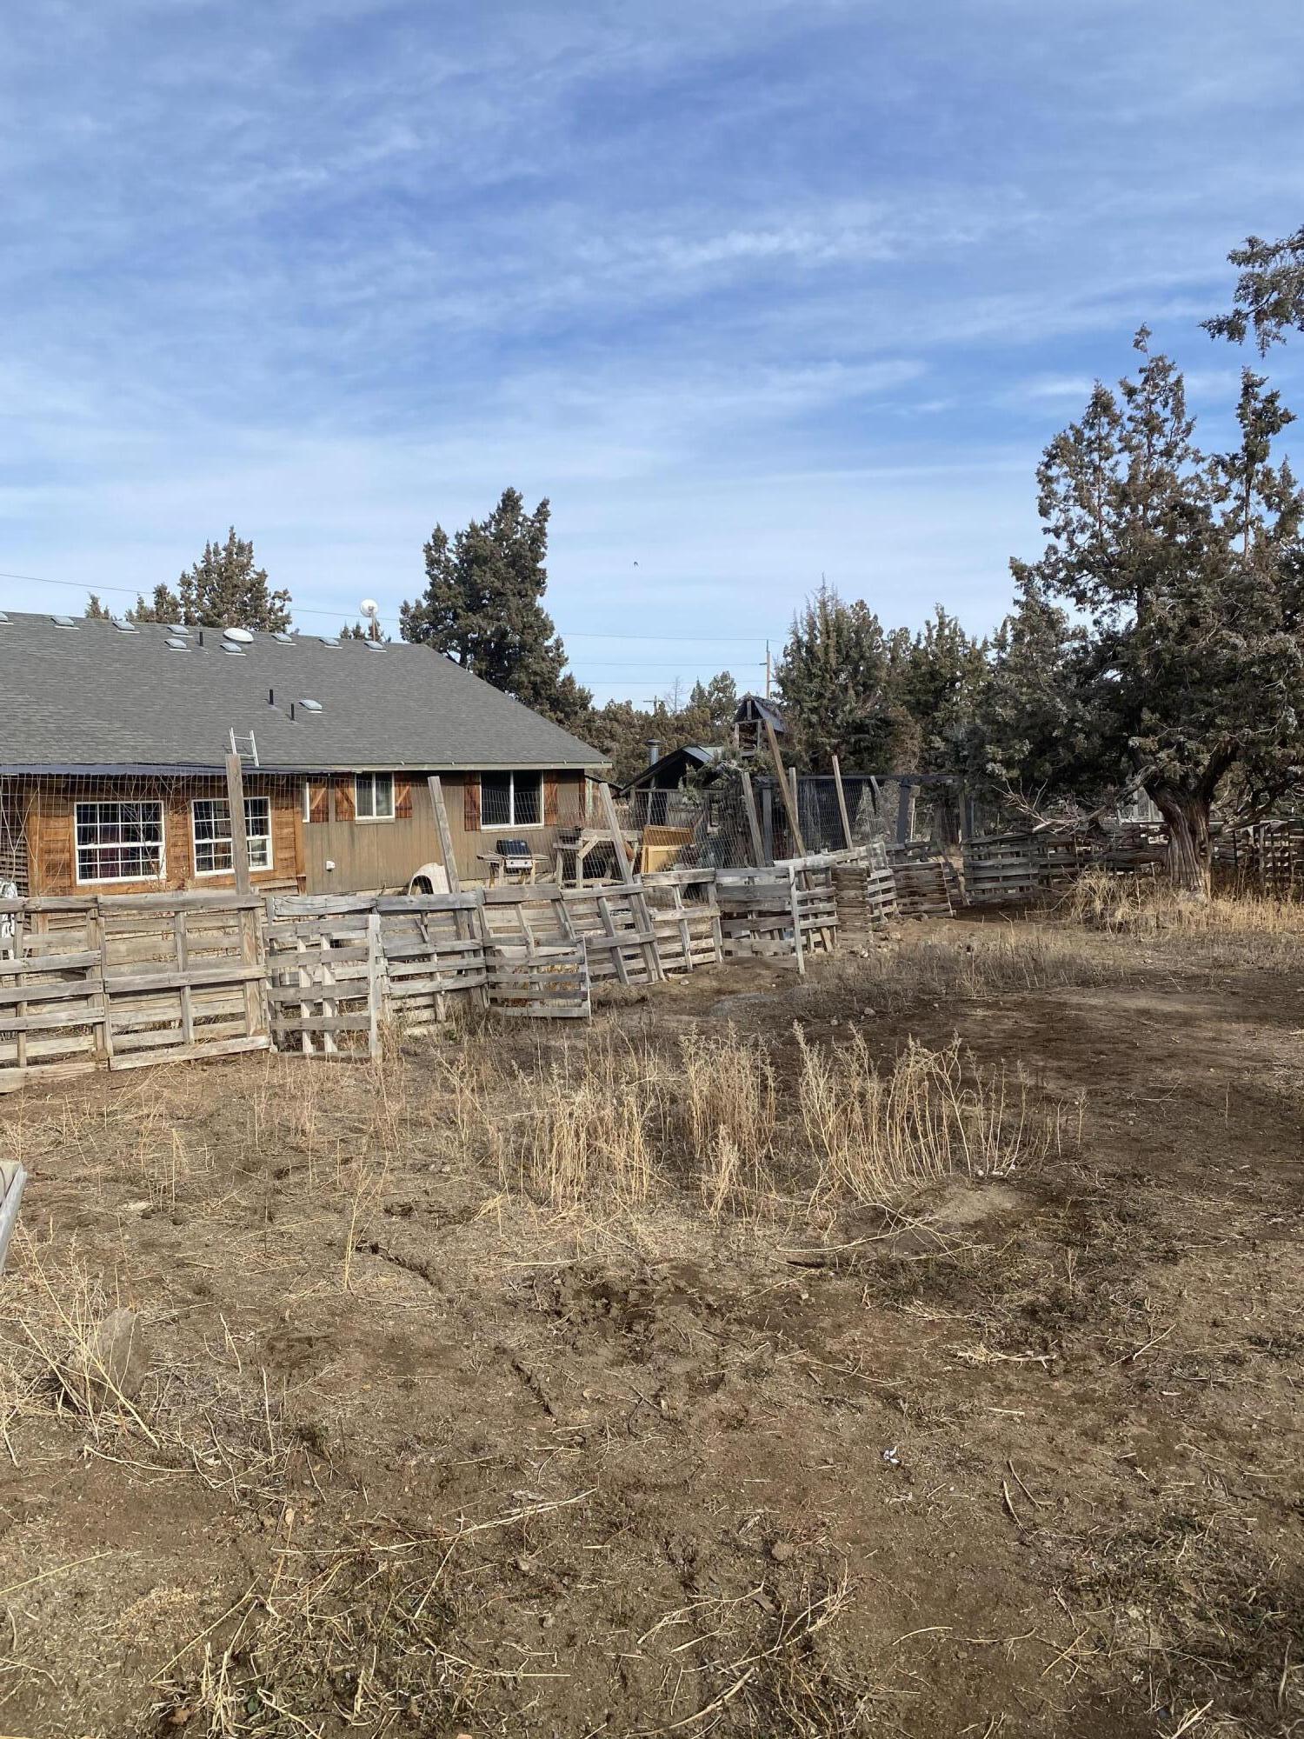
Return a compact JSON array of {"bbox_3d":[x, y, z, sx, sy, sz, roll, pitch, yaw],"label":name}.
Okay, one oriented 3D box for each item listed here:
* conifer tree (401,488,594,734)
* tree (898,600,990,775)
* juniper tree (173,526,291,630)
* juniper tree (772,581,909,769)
[{"bbox_3d":[-4.785,-6.199,40.000,5.900,10.900,5.600,-1,5,-7],"label":"conifer tree"},{"bbox_3d":[6.218,-2.715,28.000,2.500,5.930,2.500,1,5,12],"label":"tree"},{"bbox_3d":[-14.416,-6.428,45.000,4.300,10.640,4.300,-2,5,-18],"label":"juniper tree"},{"bbox_3d":[4.369,-3.228,30.000,3.200,6.590,3.200,1,5,8],"label":"juniper tree"}]

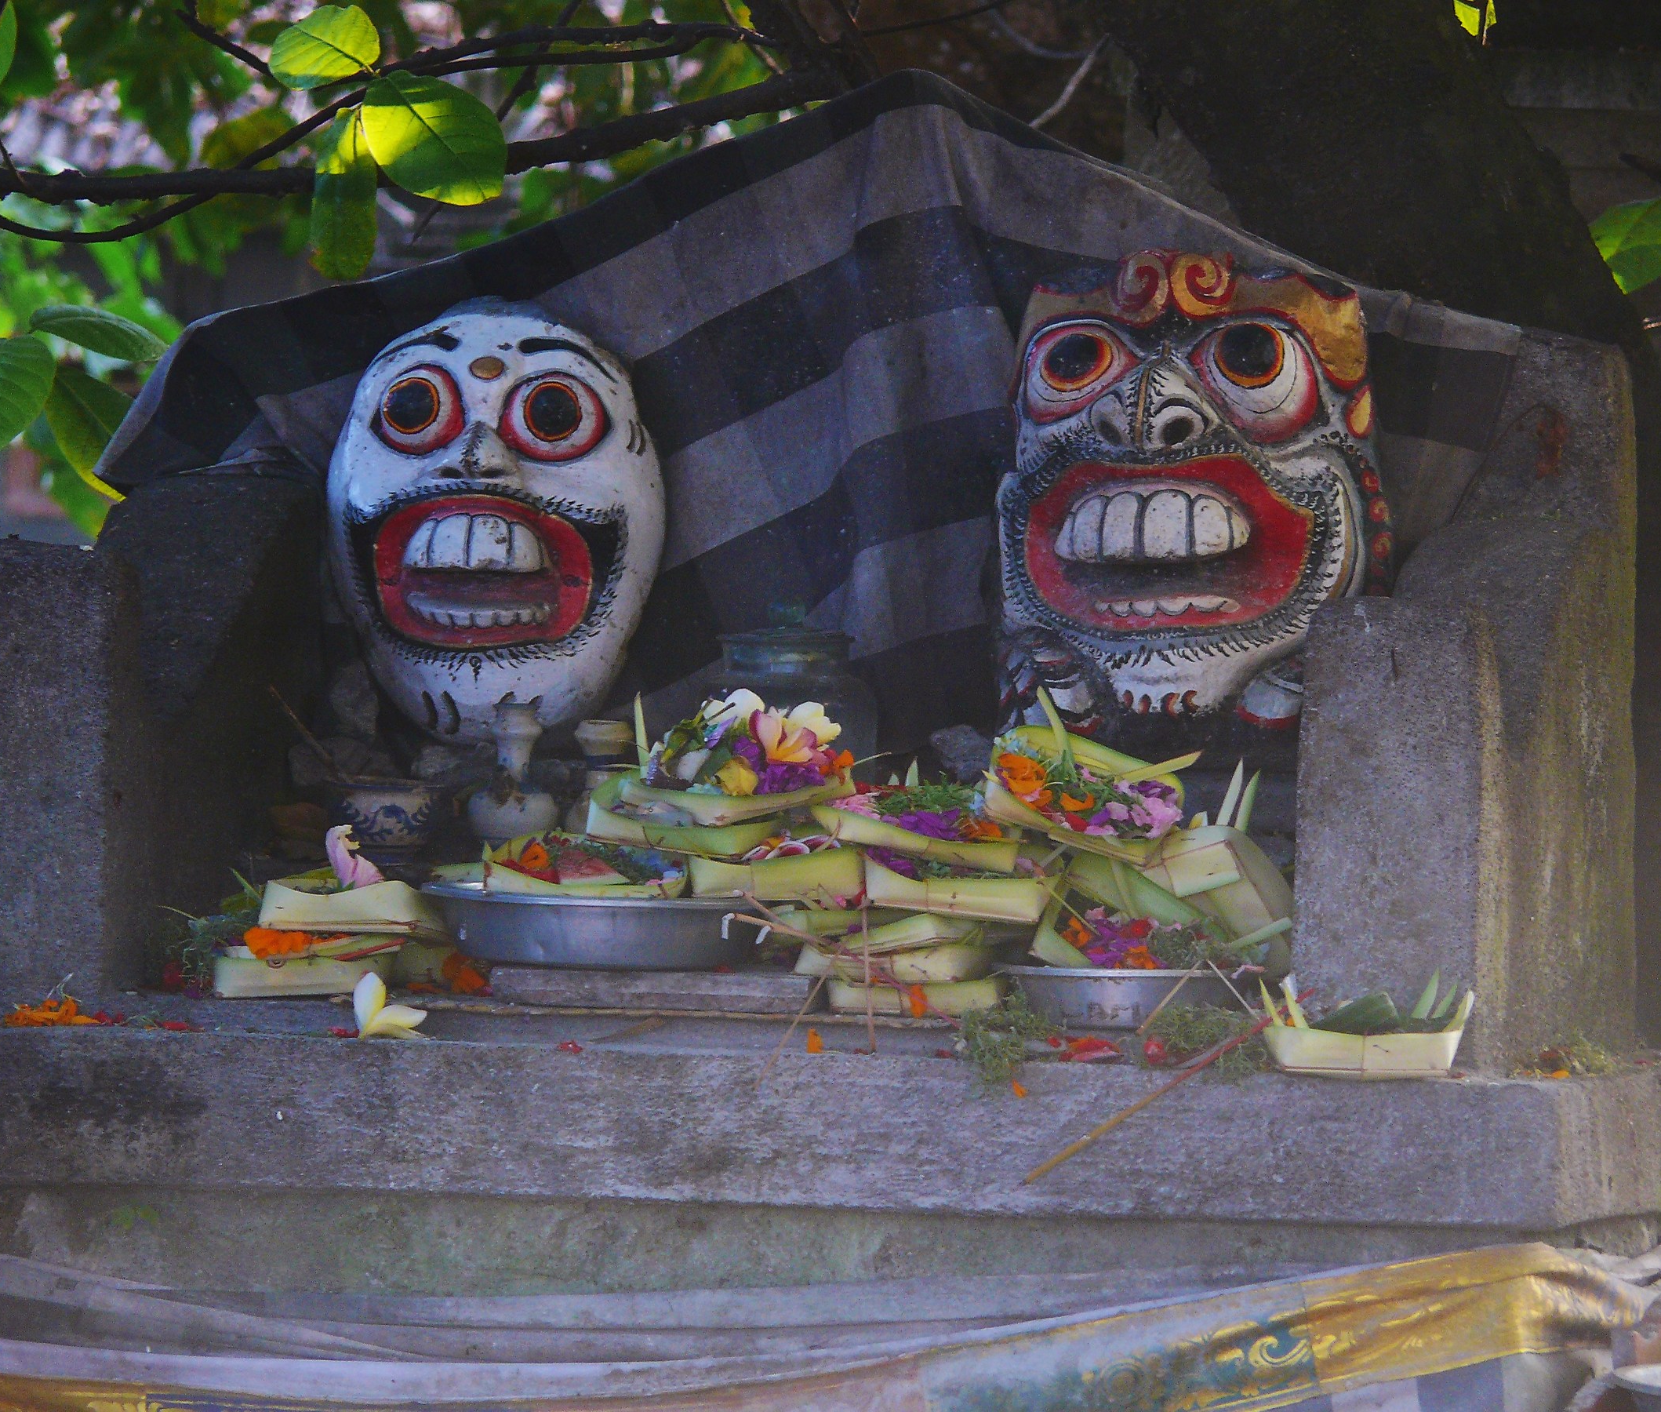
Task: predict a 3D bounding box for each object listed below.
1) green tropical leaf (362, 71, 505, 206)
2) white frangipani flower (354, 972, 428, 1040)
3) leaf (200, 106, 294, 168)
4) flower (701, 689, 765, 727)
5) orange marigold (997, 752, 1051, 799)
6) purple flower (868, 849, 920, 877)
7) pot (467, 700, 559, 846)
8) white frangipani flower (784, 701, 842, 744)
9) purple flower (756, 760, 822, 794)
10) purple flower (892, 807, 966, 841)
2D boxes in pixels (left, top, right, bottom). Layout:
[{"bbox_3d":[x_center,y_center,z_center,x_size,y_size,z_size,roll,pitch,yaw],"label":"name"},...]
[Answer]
[{"bbox_3d":[-0.252,-0.360,13.000,0.088,0.084,0.030,0,4,0],"label":"green tropical leaf"},{"bbox_3d":[-0.285,0.194,13.284,0.047,0.043,0.038,2,5,20],"label":"white frangipani flower"},{"bbox_3d":[-0.401,-0.391,14.100,0.065,0.042,0.035,0,5,0],"label":"leaf"},{"bbox_3d":[-0.060,0.004,12.600,0.045,0.033,0.042,1,4,10],"label":"flower"},{"bbox_3d":[0.125,0.045,13.305,0.034,0.029,0.030,2,5,20],"label":"orange marigold"},{"bbox_3d":[0.039,0.096,12.550,0.032,0.021,0.030,1,4,15],"label":"purple flower"},{"bbox_3d":[-0.209,0.043,13.525,0.060,0.097,0.060,0,5,0],"label":"pot"},{"bbox_3d":[-0.012,0.011,12.600,0.044,0.034,0.040,1,4,10],"label":"white frangipani flower"},{"bbox_3d":[-0.026,0.046,13.360,0.042,0.021,0.034,2,5,20],"label":"purple flower"},{"bbox_3d":[0.064,0.076,13.327,0.047,0.021,0.038,2,5,20],"label":"purple flower"}]

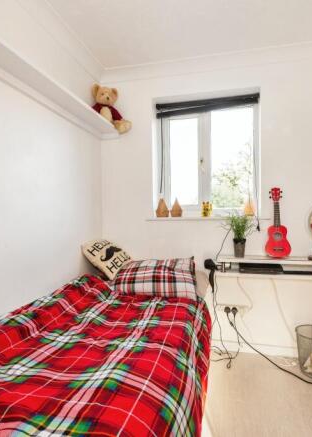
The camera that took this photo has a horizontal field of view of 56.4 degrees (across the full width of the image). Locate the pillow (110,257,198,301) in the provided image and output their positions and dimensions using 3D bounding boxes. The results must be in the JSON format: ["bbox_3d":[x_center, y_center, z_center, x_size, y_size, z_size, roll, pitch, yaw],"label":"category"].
[{"bbox_3d":[0.017,0.416,2.163,0.580,0.220,0.420,0,1,13],"label":"pillow"}]

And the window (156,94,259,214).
[{"bbox_3d":[0.423,-0.517,2.440,0.850,0.970,0.120,0,1,13],"label":"window"}]

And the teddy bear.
[{"bbox_3d":[-0.370,-0.867,2.295,0.250,0.340,0.250,-1,1,-32],"label":"teddy bear"}]

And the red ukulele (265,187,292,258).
[{"bbox_3d":[0.900,0.038,2.166,0.180,0.525,0.075,-1,-4,13],"label":"red ukulele"}]

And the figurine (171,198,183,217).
[{"bbox_3d":[0.188,-0.088,2.483,0.103,0.160,0.100,0,1,13],"label":"figurine"}]

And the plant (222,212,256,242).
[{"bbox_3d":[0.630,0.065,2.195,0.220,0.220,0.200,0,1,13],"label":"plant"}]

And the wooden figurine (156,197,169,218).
[{"bbox_3d":[0.063,-0.088,2.514,0.115,0.160,0.105,0,1,13],"label":"wooden figurine"}]

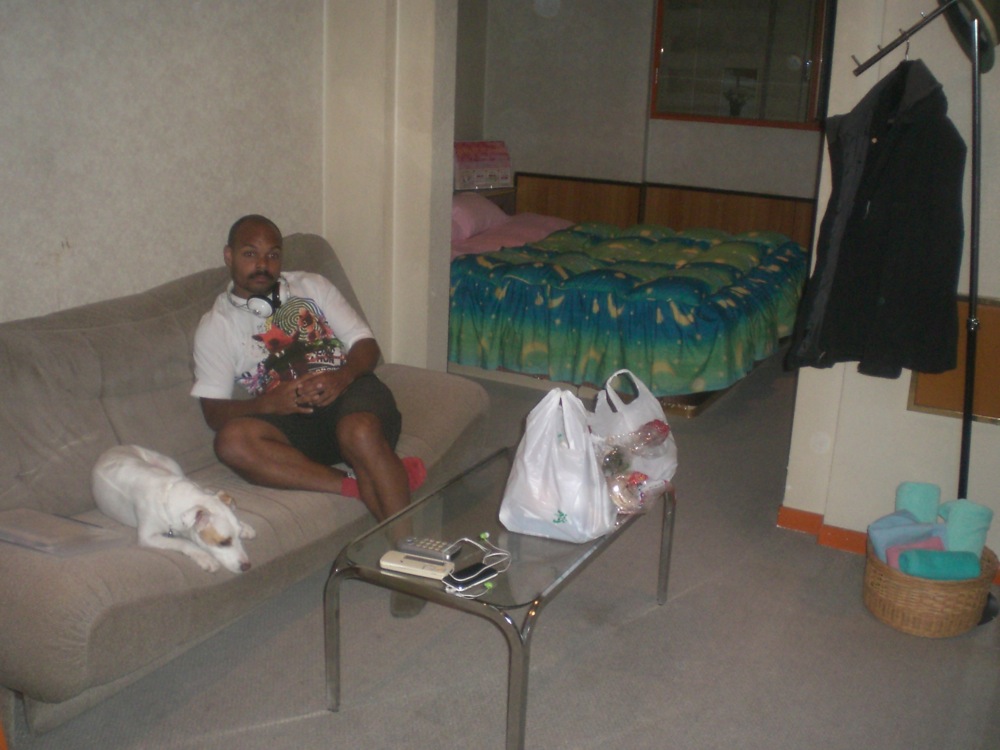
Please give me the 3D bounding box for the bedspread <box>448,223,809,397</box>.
[{"bbox_3d":[0.687,-0.428,5.921,1.544,0.566,1.793,11,18,28],"label":"bedspread"}]

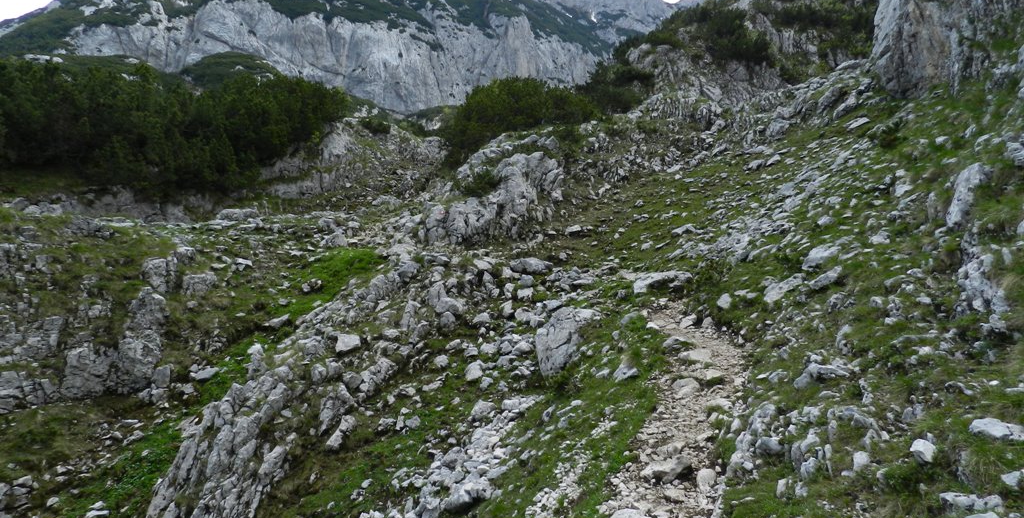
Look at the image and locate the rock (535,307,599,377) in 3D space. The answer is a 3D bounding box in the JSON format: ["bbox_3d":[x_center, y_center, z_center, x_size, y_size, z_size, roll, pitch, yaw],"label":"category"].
[{"bbox_3d":[0.596,0.877,7.300,0.676,0.710,0.575,0,0,10],"label":"rock"}]

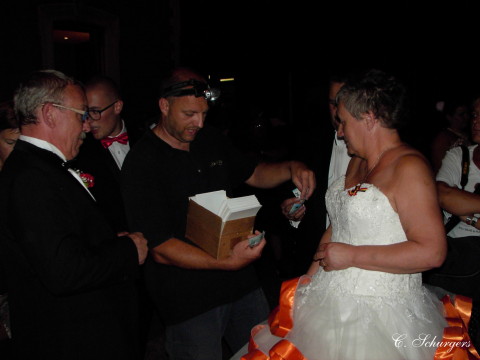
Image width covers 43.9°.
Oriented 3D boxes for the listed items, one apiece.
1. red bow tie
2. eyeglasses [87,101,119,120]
[{"bbox_3d":[-0.493,-0.155,2.350,0.111,0.045,0.030,-11,6,-3],"label":"red bow tie"},{"bbox_3d":[-0.538,-0.291,2.365,0.140,0.045,0.142,10,38,37],"label":"eyeglasses"}]

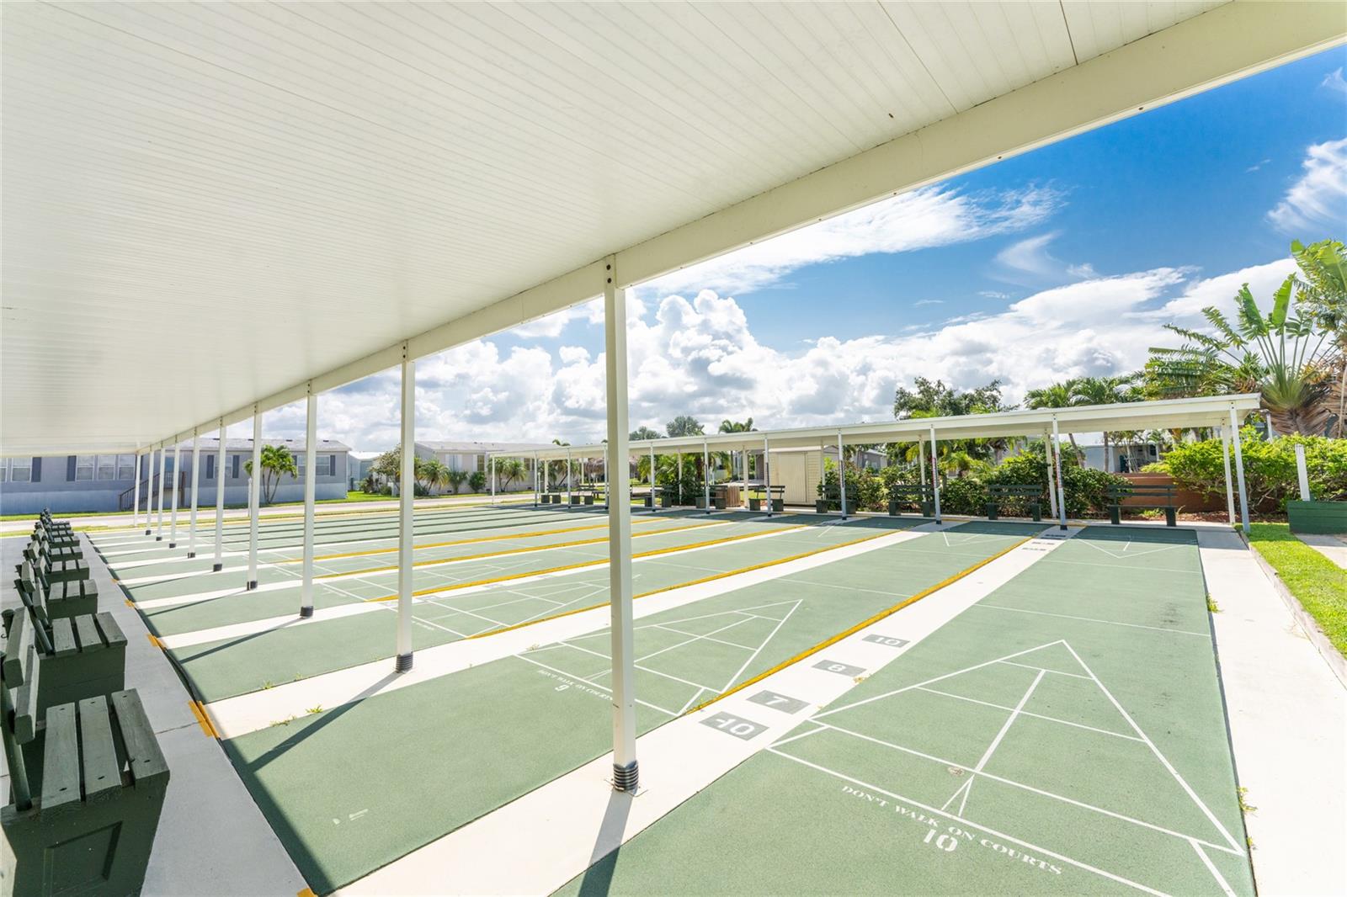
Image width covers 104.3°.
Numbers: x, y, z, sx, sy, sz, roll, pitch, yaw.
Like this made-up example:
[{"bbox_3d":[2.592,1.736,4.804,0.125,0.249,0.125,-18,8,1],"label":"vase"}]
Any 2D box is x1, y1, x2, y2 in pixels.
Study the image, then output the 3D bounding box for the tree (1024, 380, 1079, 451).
[{"bbox_3d":[19.089,-0.518,26.120,2.750,5.610,2.612,-3,-3,36],"label":"tree"}]

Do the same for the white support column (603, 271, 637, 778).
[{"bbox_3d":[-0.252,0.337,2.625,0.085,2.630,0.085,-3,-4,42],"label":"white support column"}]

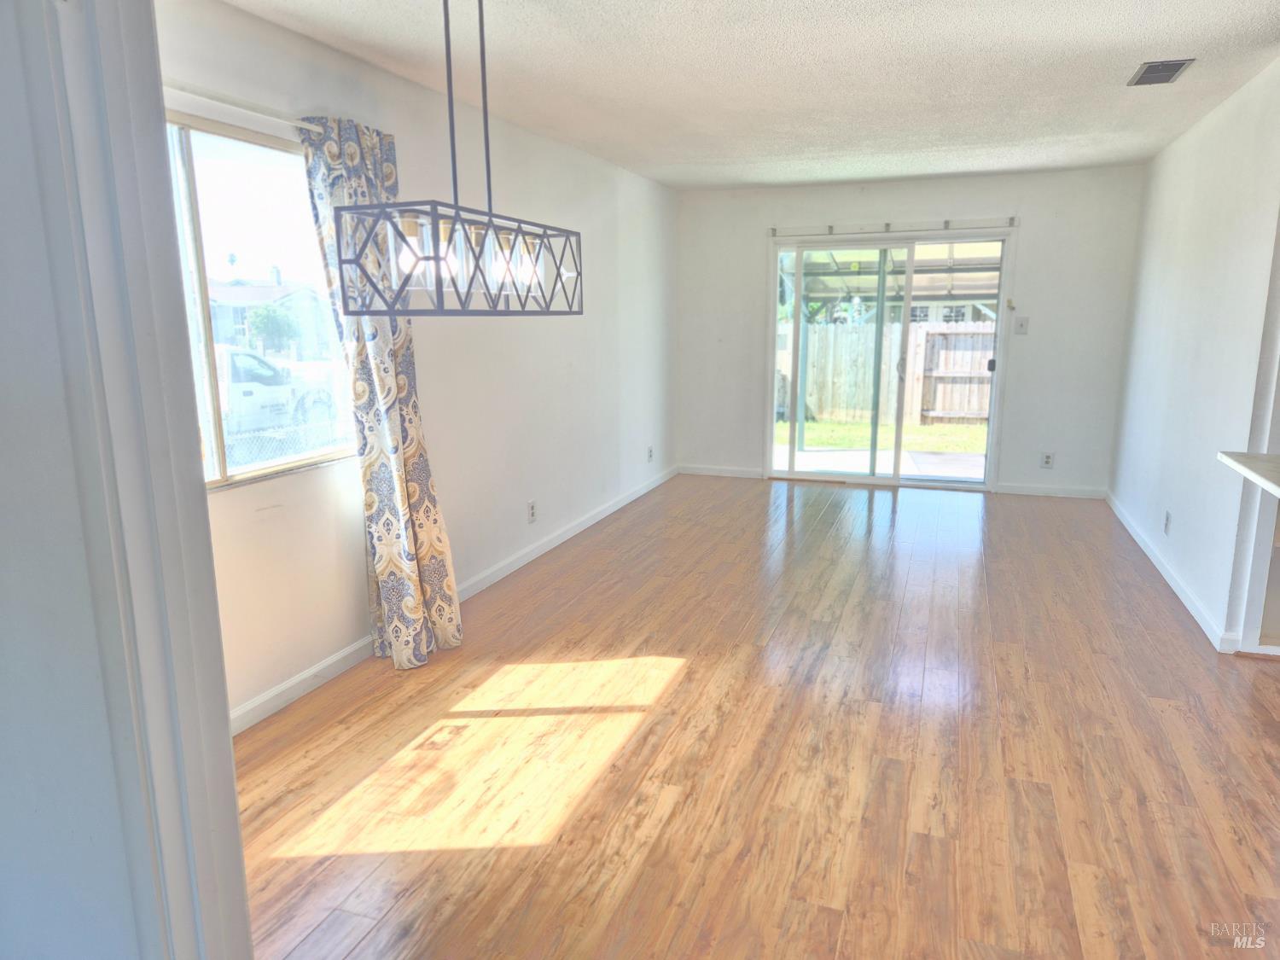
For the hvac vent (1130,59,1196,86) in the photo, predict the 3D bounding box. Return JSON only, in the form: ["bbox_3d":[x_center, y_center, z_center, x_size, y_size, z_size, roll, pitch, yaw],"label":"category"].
[{"bbox_3d":[2.232,-1.738,3.659,0.195,0.020,0.405,4,12,20],"label":"hvac vent"}]

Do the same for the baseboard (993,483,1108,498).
[{"bbox_3d":[3.194,0.100,6.618,0.795,0.083,0.016,4,12,20],"label":"baseboard"}]

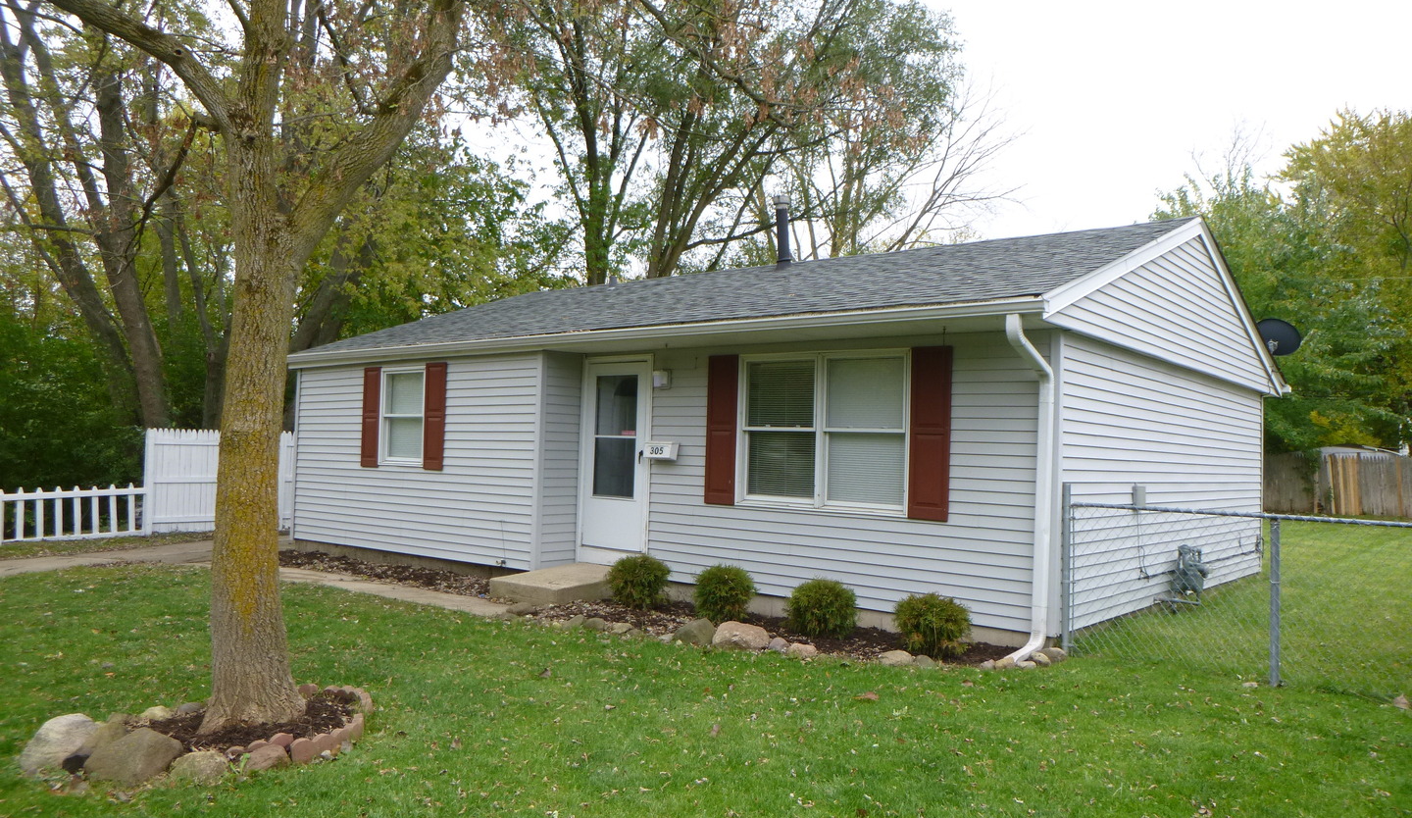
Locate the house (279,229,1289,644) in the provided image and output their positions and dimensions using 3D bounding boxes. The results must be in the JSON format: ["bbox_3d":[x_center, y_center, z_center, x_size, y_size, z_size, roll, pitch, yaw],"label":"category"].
[{"bbox_3d":[1.058,0.084,14.249,10.840,4.250,8.870,0,-3,39],"label":"house"}]

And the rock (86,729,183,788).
[{"bbox_3d":[-2.544,1.548,4.544,0.386,0.229,0.290,3,-3,-28],"label":"rock"}]

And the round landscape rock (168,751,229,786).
[{"bbox_3d":[-2.268,1.607,4.566,0.248,0.133,0.186,3,-3,-25],"label":"round landscape rock"}]

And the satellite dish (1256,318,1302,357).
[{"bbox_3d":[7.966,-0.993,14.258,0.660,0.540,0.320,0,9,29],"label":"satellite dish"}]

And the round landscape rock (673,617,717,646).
[{"bbox_3d":[-0.101,1.779,8.145,0.353,0.225,0.265,2,-3,0],"label":"round landscape rock"}]

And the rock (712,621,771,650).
[{"bbox_3d":[0.280,1.797,8.086,0.464,0.210,0.301,2,-3,2],"label":"rock"}]

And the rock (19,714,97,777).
[{"bbox_3d":[-2.935,1.523,4.623,0.303,0.260,0.243,4,-3,-31],"label":"rock"}]

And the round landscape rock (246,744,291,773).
[{"bbox_3d":[-2.050,1.636,4.781,0.190,0.108,0.133,3,-3,-22],"label":"round landscape rock"}]

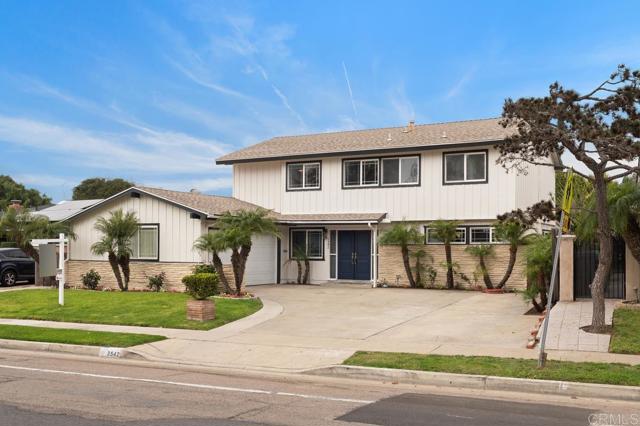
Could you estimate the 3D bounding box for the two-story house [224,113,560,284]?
[{"bbox_3d":[3.494,-0.474,29.586,13.000,6.870,9.700,-1,-3,27],"label":"two-story house"}]

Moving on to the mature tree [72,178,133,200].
[{"bbox_3d":[-19.670,0.780,60.000,6.600,7.800,6.600,-1,-3,27],"label":"mature tree"}]

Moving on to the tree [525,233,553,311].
[{"bbox_3d":[5.980,1.660,18.000,0.900,2.150,0.900,-1,-3,27],"label":"tree"}]

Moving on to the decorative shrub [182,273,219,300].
[{"bbox_3d":[-2.900,1.790,16.000,0.860,0.680,0.860,0,-2,0],"label":"decorative shrub"}]

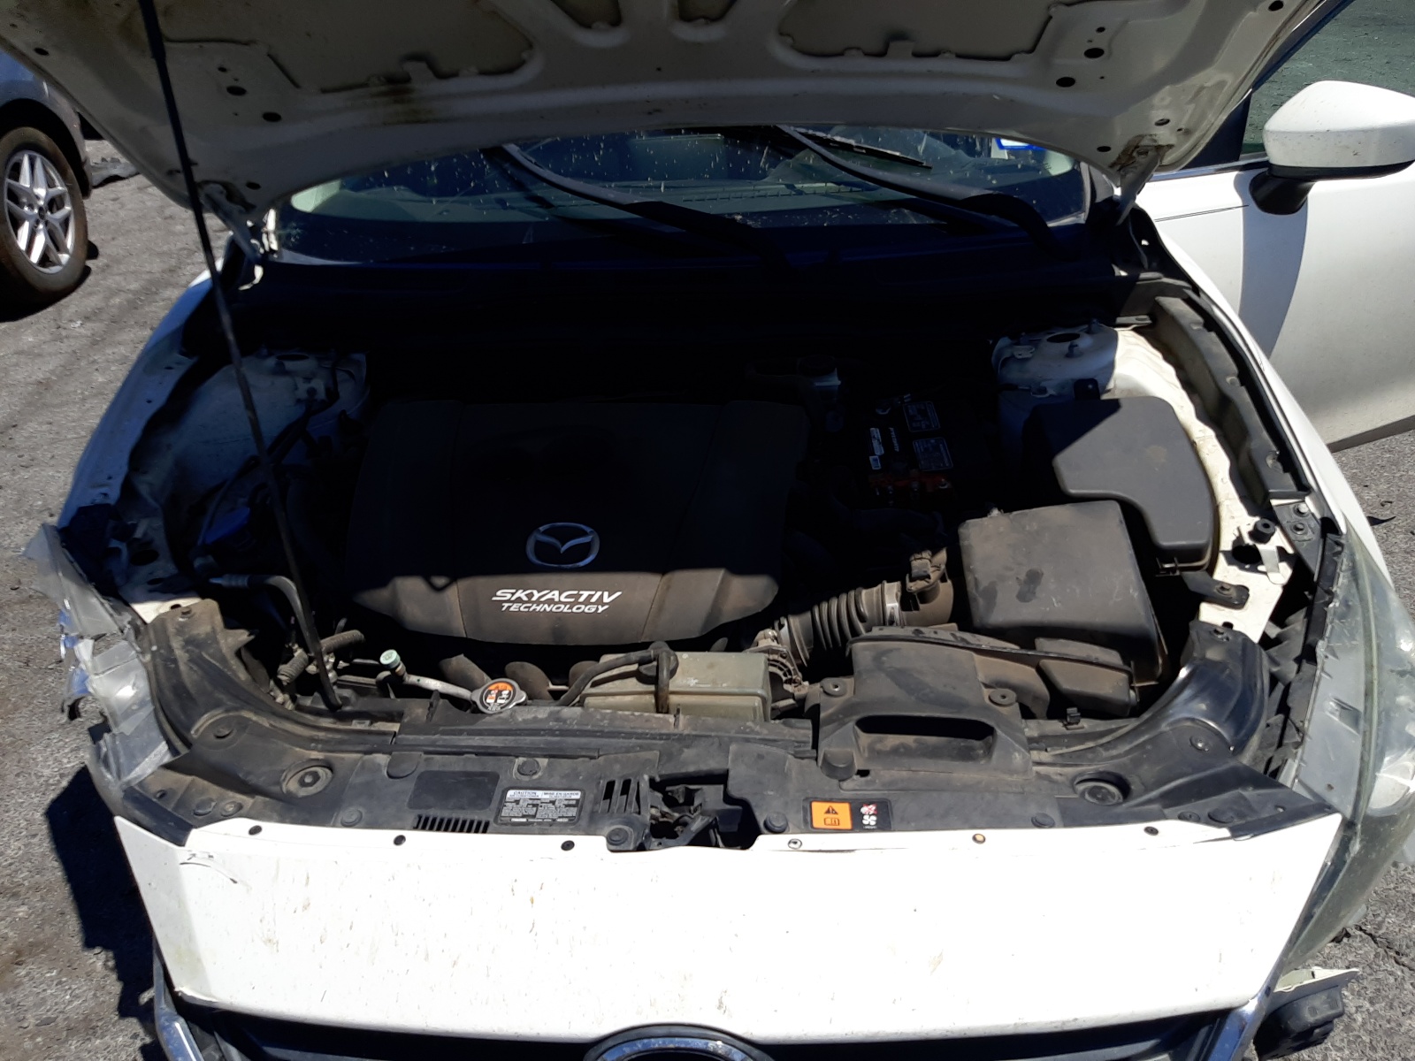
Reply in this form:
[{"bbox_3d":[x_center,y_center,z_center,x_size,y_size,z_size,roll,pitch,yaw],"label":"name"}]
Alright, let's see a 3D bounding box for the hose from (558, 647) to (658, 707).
[{"bbox_3d":[-0.104,0.154,1.142,0.105,0.045,0.040,-9,33,-13],"label":"hose"}]

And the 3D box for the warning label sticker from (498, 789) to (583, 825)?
[{"bbox_3d":[-0.160,0.263,1.016,0.078,0.002,0.044,-1,36,0],"label":"warning label sticker"}]

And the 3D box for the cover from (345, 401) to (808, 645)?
[{"bbox_3d":[-0.157,-0.010,1.312,0.540,0.115,0.370,-1,42,0],"label":"cover"}]

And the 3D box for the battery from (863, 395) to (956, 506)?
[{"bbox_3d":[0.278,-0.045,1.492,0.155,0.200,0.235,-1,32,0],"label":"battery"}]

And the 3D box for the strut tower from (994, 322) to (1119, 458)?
[{"bbox_3d":[0.505,-0.198,1.583,0.190,0.170,0.210,-1,32,0],"label":"strut tower"}]

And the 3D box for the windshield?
[{"bbox_3d":[-0.032,-0.782,1.988,1.370,0.110,0.900,-1,57,0],"label":"windshield"}]

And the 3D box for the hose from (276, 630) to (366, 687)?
[{"bbox_3d":[-0.439,0.147,1.216,0.095,0.050,0.045,-12,34,-17],"label":"hose"}]

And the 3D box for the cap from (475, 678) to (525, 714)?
[{"bbox_3d":[-0.223,0.179,1.138,0.055,0.022,0.042,-1,35,0],"label":"cap"}]

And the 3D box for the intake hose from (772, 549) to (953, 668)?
[{"bbox_3d":[0.177,0.101,1.222,0.200,0.095,0.095,-12,34,-17],"label":"intake hose"}]

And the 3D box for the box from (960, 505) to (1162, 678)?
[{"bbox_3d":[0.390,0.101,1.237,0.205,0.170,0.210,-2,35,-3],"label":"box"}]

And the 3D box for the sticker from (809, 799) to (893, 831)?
[{"bbox_3d":[0.137,0.269,1.002,0.077,0.002,0.039,-1,36,0],"label":"sticker"}]

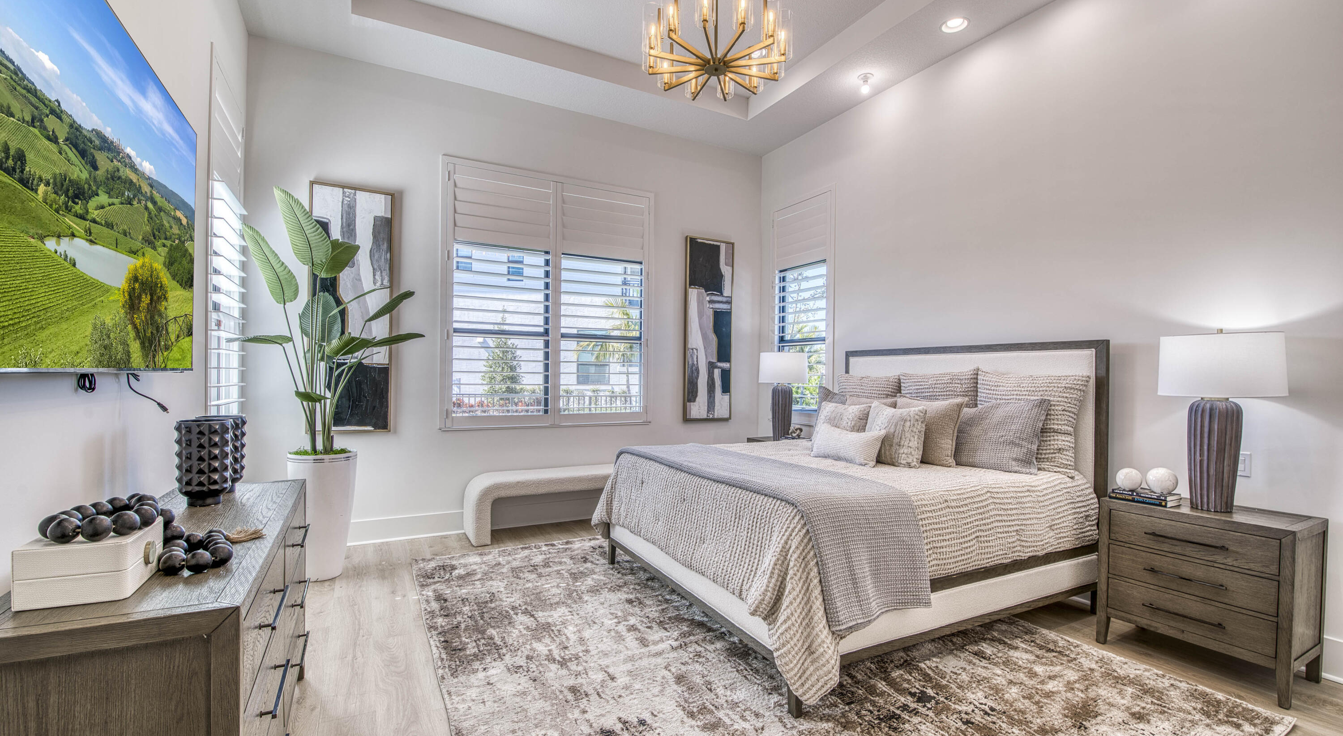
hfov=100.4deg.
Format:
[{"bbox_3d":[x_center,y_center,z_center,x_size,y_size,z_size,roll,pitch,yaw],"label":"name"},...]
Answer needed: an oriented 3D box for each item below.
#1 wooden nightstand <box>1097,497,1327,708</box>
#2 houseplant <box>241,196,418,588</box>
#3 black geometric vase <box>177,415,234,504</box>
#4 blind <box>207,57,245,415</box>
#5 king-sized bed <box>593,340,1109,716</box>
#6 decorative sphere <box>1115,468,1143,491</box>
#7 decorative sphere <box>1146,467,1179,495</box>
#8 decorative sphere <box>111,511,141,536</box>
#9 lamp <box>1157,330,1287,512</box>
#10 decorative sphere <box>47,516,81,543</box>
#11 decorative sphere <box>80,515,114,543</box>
[{"bbox_3d":[2.619,1.061,2.755,0.455,0.743,0.705,1,0,-29],"label":"wooden nightstand"},{"bbox_3d":[-2.303,0.110,3.827,1.080,2.570,0.930,1,-1,-29],"label":"houseplant"},{"bbox_3d":[-1.691,0.345,2.030,0.166,0.298,0.166,1,0,-29],"label":"black geometric vase"},{"bbox_3d":[-2.774,-0.650,3.493,0.100,2.300,0.930,1,-1,-29],"label":"blind"},{"bbox_3d":[1.058,0.618,3.667,2.380,1.590,2.090,1,0,-27],"label":"king-sized bed"},{"bbox_3d":[2.384,0.579,2.913,0.111,0.111,0.111,1,-1,-29],"label":"decorative sphere"},{"bbox_3d":[2.487,0.572,2.839,0.126,0.124,0.126,1,0,-29],"label":"decorative sphere"},{"bbox_3d":[-1.216,0.347,1.246,0.051,0.054,0.051,1,0,-29],"label":"decorative sphere"},{"bbox_3d":[2.659,0.249,2.726,0.455,0.870,0.455,1,-1,-29],"label":"lamp"},{"bbox_3d":[-1.275,0.341,1.176,0.051,0.049,0.051,1,-1,-29],"label":"decorative sphere"},{"bbox_3d":[-1.219,0.342,1.188,0.051,0.050,0.051,1,-1,-29],"label":"decorative sphere"}]

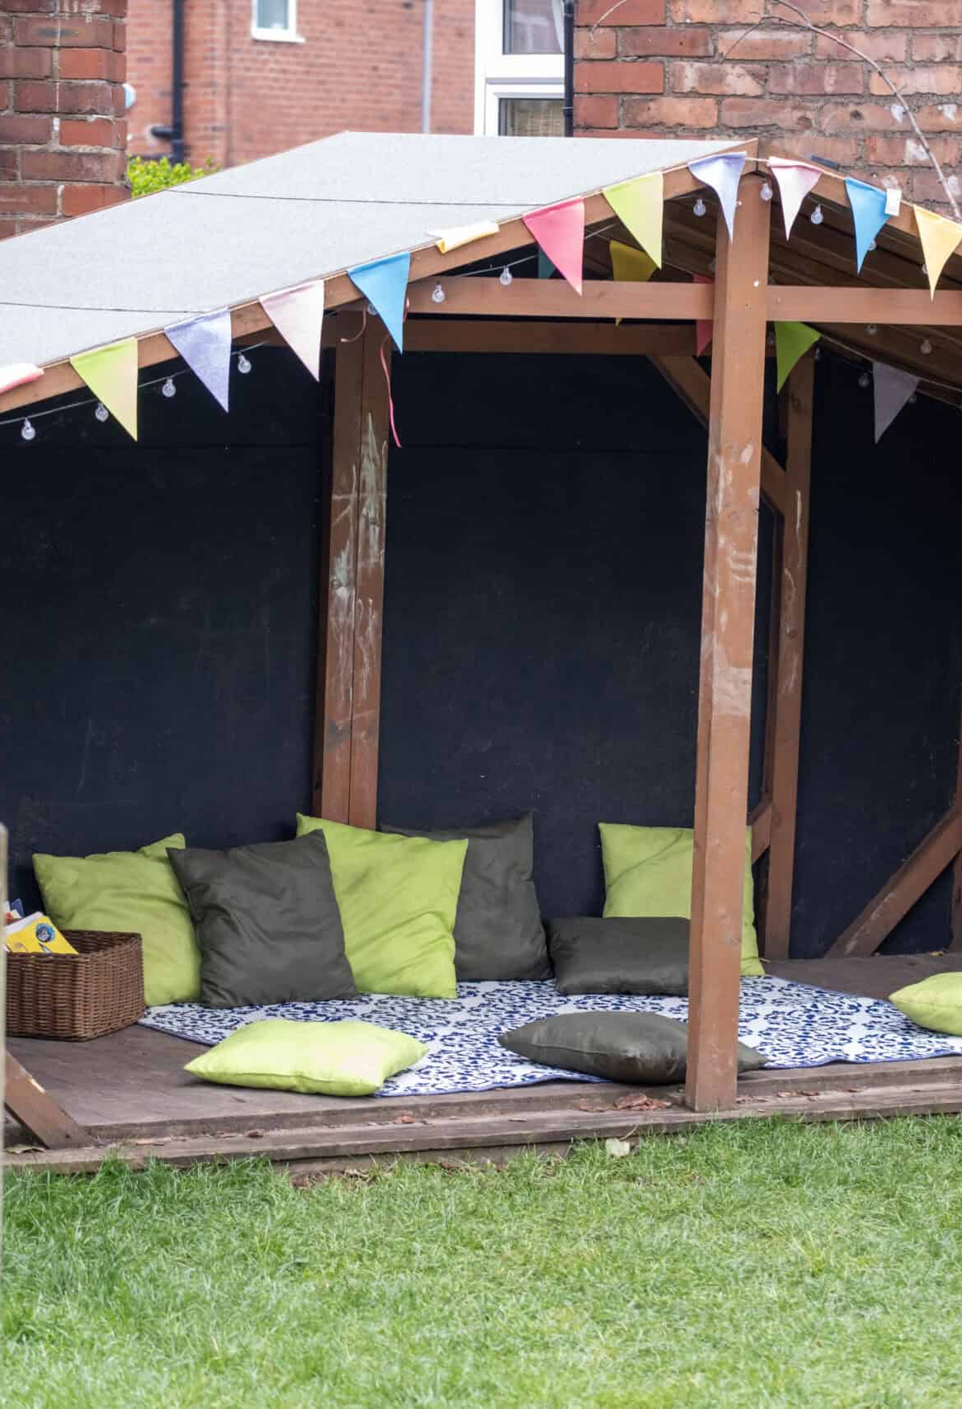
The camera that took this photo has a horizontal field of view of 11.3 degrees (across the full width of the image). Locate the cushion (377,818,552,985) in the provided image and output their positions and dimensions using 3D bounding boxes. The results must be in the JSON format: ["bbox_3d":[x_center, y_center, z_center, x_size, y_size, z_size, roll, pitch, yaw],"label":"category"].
[{"bbox_3d":[-0.037,0.398,9.966,0.357,0.350,0.110,-1,-19,-21],"label":"cushion"}]

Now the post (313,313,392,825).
[{"bbox_3d":[-0.259,-0.188,9.919,0.127,1.522,0.040,-2,7,-32],"label":"post"}]

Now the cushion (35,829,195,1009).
[{"bbox_3d":[-0.721,0.428,9.535,0.331,0.331,0.110,-4,-20,-24],"label":"cushion"}]

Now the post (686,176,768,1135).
[{"bbox_3d":[0.455,-0.109,8.886,0.089,1.712,0.040,-1,6,-32],"label":"post"}]

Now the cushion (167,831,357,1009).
[{"bbox_3d":[-0.430,0.429,9.672,0.340,0.342,0.110,-3,-21,-26],"label":"cushion"}]

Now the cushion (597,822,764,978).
[{"bbox_3d":[0.422,0.409,10.212,0.336,0.334,0.110,1,-22,-16],"label":"cushion"}]

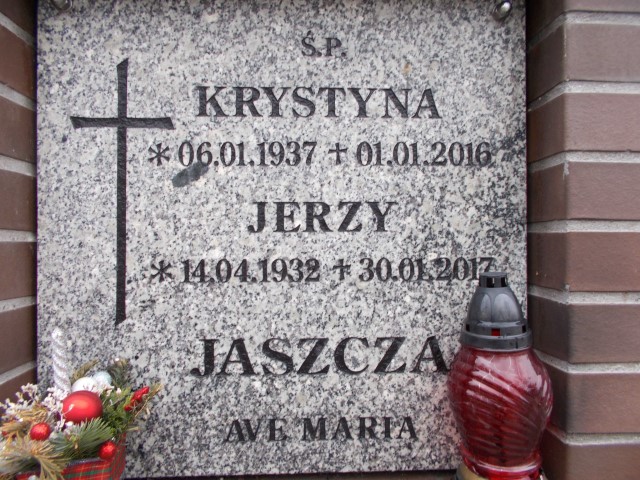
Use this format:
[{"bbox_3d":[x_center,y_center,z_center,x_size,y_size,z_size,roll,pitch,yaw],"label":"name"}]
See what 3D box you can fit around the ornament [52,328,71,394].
[{"bbox_3d":[-0.280,0.133,0.520,0.015,0.076,0.015,-7,-1,-17],"label":"ornament"}]

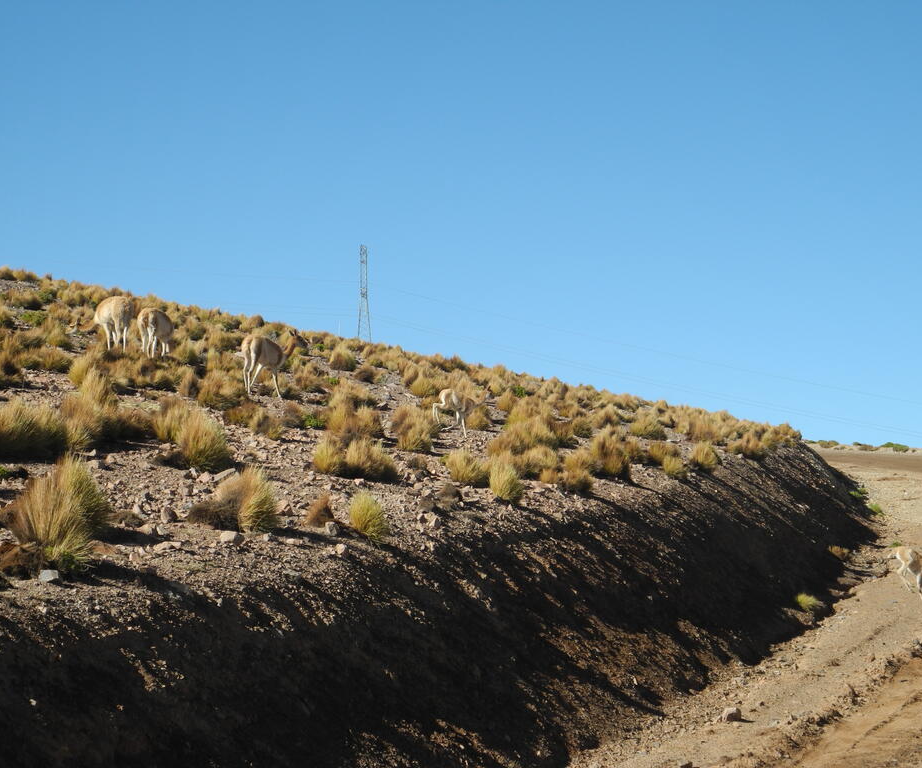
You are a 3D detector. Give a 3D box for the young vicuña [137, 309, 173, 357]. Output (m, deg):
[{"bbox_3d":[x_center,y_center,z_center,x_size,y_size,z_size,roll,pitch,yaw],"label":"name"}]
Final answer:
[{"bbox_3d":[-5.070,-0.833,46.300,0.380,0.820,1.080,-1,-1,25],"label":"young vicuña"}]

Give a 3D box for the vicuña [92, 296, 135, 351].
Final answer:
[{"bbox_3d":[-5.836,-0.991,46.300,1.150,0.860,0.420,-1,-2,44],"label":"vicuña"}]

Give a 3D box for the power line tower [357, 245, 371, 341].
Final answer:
[{"bbox_3d":[-22.557,-20.921,650.000,3.200,25.000,3.200,0,-1,0],"label":"power line tower"}]

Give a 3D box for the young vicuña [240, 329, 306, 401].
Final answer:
[{"bbox_3d":[-2.703,-0.275,40.300,0.400,1.000,1.150,-1,-2,41],"label":"young vicuña"}]

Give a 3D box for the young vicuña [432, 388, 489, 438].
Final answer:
[{"bbox_3d":[-0.008,0.443,42.500,0.920,0.770,0.300,0,-1,-21],"label":"young vicuña"}]

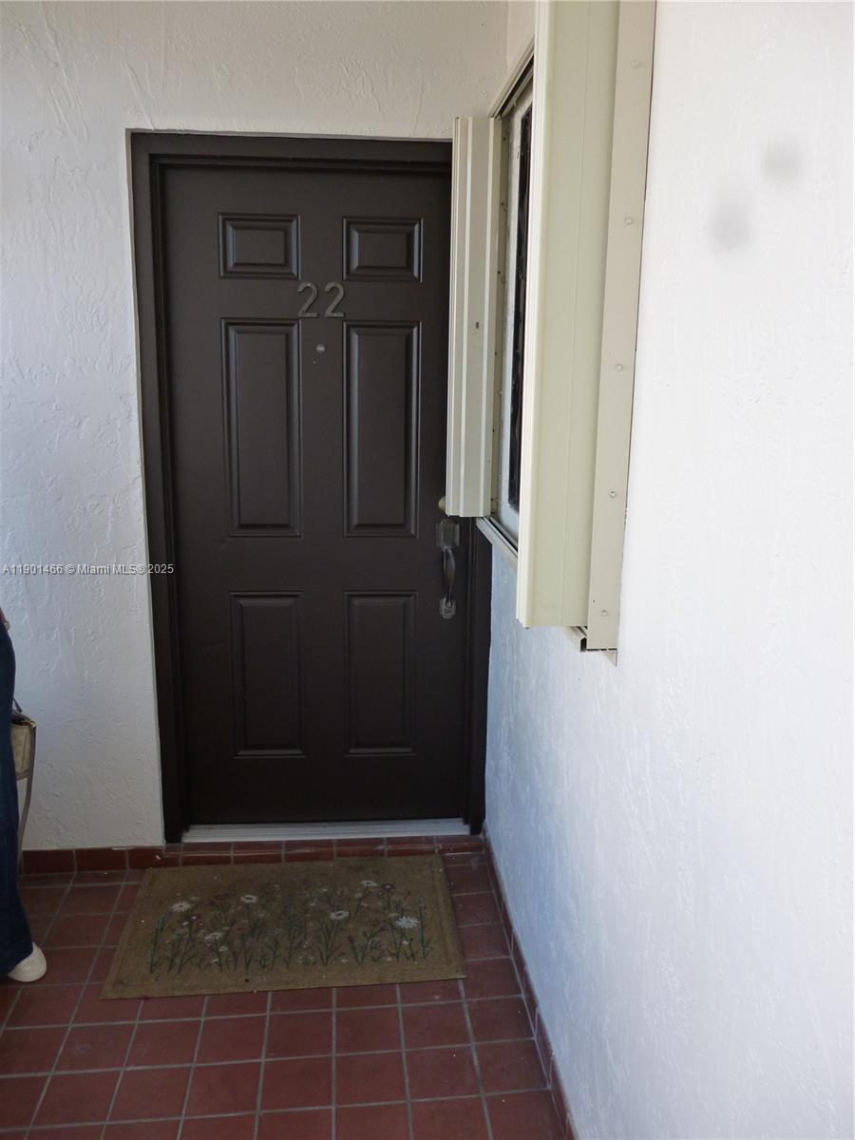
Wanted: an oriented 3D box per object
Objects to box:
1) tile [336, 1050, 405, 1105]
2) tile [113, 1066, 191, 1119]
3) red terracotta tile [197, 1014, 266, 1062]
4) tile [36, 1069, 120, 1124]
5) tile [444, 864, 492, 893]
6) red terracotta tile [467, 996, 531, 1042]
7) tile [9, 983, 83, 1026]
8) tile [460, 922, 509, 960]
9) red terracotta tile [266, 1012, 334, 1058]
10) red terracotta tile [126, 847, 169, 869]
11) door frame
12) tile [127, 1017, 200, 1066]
[{"bbox_3d":[-0.127,1.136,2.053,0.151,0.013,0.142,-1,13,-6],"label":"tile"},{"bbox_3d":[-0.594,1.135,1.992,0.150,0.013,0.150,-1,12,-6],"label":"tile"},{"bbox_3d":[-0.456,1.102,2.157,0.150,0.013,0.150,-1,12,-6],"label":"red terracotta tile"},{"bbox_3d":[-0.746,1.135,1.974,0.149,0.012,0.149,-1,12,-6],"label":"tile"},{"bbox_3d":[0.112,0.957,2.830,0.156,0.013,0.145,-1,13,-6],"label":"tile"},{"bbox_3d":[0.175,1.096,2.236,0.148,0.013,0.143,-1,13,-6],"label":"red terracotta tile"},{"bbox_3d":[-0.935,1.074,2.261,0.150,0.013,0.150,-1,12,-6],"label":"tile"},{"bbox_3d":[0.143,1.026,2.533,0.153,0.013,0.145,-1,13,-6],"label":"tile"},{"bbox_3d":[-0.301,1.103,2.183,0.151,0.013,0.144,-1,13,-6],"label":"red terracotta tile"},{"bbox_3d":[-0.868,0.892,2.863,0.117,0.074,0.013,-1,13,-6],"label":"red terracotta tile"},{"bbox_3d":[-0.310,-0.155,2.781,1.020,2.110,0.140,-1,12,-6],"label":"door frame"},{"bbox_3d":[-0.608,1.102,2.139,0.149,0.012,0.149,-1,12,-6],"label":"tile"}]

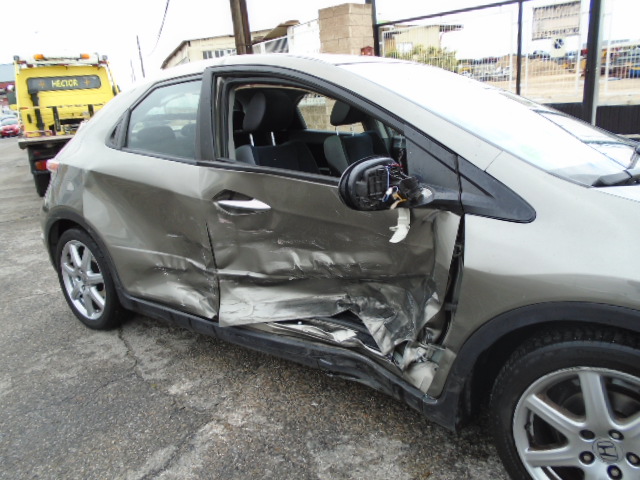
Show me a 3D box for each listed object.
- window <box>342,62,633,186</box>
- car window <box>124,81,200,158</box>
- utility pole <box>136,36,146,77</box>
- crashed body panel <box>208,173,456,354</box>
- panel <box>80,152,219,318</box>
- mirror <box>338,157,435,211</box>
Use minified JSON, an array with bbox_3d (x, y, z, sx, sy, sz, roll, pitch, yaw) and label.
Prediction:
[{"bbox_3d":[0.762,-0.584,1.965,1.000,0.140,1.380,33,33,24],"label":"window"},{"bbox_3d":[-0.726,-0.556,2.226,0.540,0.360,0.060,6,-3,35],"label":"car window"},{"bbox_3d":[-16.540,-14.848,45.643,0.190,8.500,0.190,-10,17,-17],"label":"utility pole"},{"bbox_3d":[-0.026,0.112,1.736,1.100,0.680,0.150,9,21,35],"label":"crashed body panel"},{"bbox_3d":[-0.853,-0.050,2.312,0.980,0.700,0.150,9,21,35],"label":"panel"},{"bbox_3d":[0.186,-0.157,1.334,0.255,0.145,0.130,-3,17,4],"label":"mirror"}]

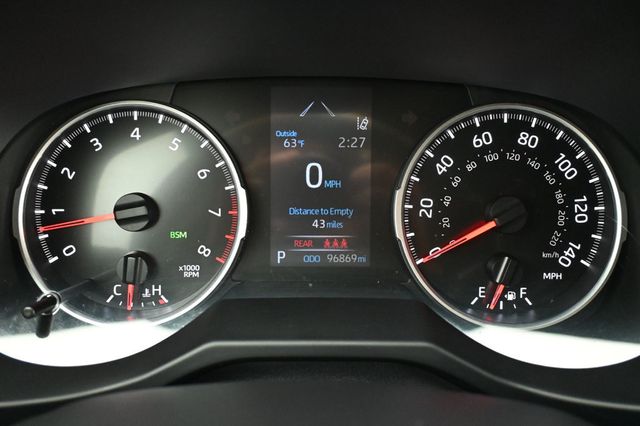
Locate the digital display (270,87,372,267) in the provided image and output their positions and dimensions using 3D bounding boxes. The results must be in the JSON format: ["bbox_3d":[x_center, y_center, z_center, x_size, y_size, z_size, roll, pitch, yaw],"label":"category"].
[{"bbox_3d":[0.001,-0.019,0.300,0.052,0.094,0.010,0,4,0],"label":"digital display"}]

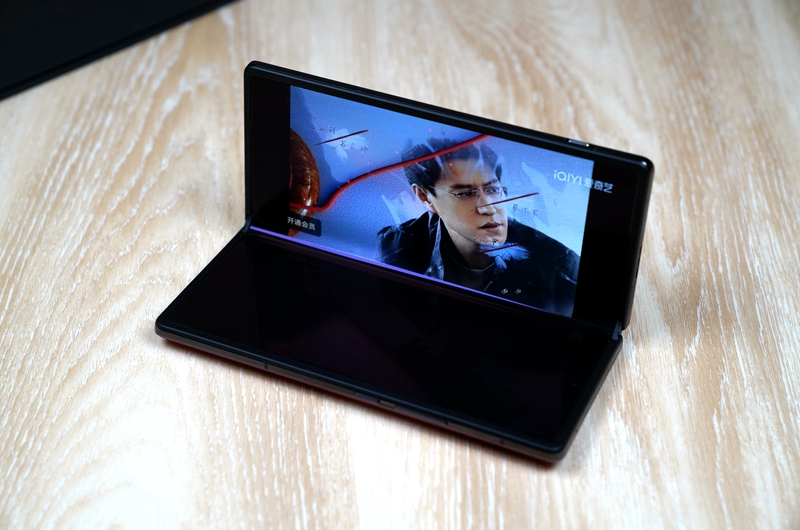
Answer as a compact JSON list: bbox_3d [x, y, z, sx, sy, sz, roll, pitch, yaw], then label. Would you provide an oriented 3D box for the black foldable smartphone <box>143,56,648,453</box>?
[{"bbox_3d":[-0.001,-0.005,0.568,0.162,0.081,0.082,16,38,18],"label":"black foldable smartphone"}]

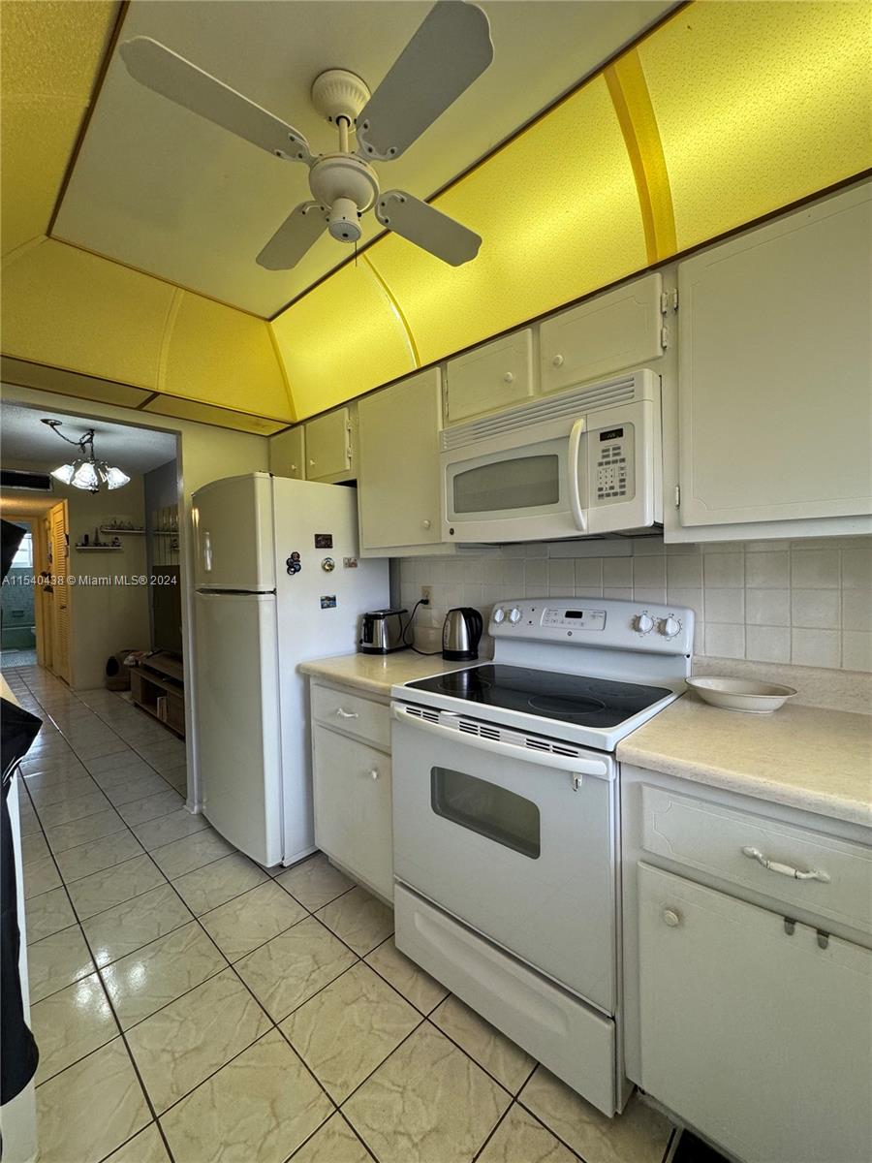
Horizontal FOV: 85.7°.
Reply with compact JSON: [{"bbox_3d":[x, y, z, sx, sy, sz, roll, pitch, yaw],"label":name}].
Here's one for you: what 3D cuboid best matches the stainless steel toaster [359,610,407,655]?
[{"bbox_3d":[-0.243,0.247,2.326,0.155,0.182,0.235,0,2,32],"label":"stainless steel toaster"}]

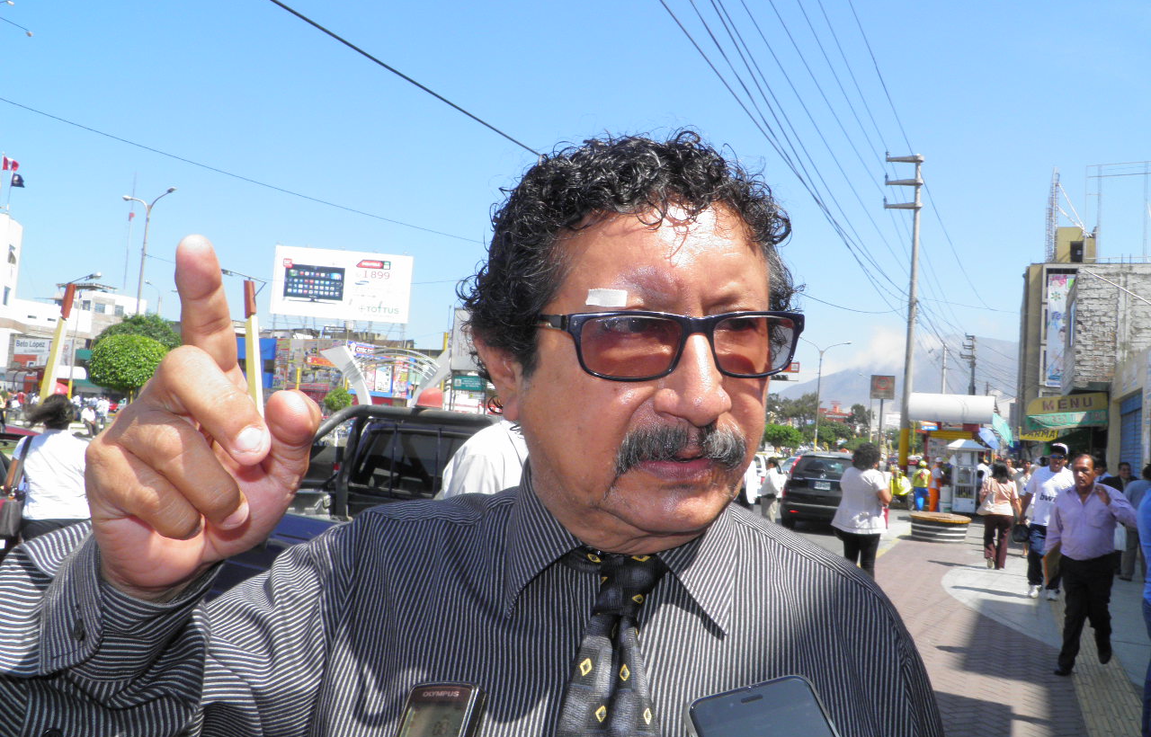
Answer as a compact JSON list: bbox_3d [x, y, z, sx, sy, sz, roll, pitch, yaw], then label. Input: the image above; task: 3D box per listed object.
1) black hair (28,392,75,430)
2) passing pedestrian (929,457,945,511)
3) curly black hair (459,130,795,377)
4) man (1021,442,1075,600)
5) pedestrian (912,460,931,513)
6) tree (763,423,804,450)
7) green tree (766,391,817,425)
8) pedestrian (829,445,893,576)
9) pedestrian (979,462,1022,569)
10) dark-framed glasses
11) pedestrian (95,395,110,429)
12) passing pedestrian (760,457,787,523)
[{"bbox_3d":[-2.803,0.229,5.000,0.250,0.200,0.200,6,-5,-17],"label":"black hair"},{"bbox_3d":[9.694,3.199,25.000,0.400,1.620,0.460,4,-4,-5],"label":"passing pedestrian"},{"bbox_3d":[0.032,-0.062,0.610,0.210,0.185,0.220,-1,4,-23],"label":"curly black hair"},{"bbox_3d":[5.354,1.737,10.550,0.620,1.770,0.500,2,-4,24],"label":"man"},{"bbox_3d":[9.383,3.249,25.200,0.480,1.620,0.420,2,-4,30],"label":"pedestrian"},{"bbox_3d":[10.819,4.562,49.872,2.600,3.251,2.600,3,-5,13],"label":"tree"},{"bbox_3d":[22.084,6.689,97.675,6.200,8.220,6.000,3,-5,13],"label":"green tree"},{"bbox_3d":[2.852,1.549,9.300,0.580,1.620,0.420,2,-4,23],"label":"pedestrian"},{"bbox_3d":[6.312,2.198,13.837,0.580,1.599,0.400,2,-5,25],"label":"pedestrian"},{"bbox_3d":[0.039,-0.014,0.578,0.146,0.045,0.143,-1,4,-23],"label":"dark-framed glasses"},{"bbox_3d":[-23.346,2.110,46.000,0.520,1.670,0.400,4,-4,0],"label":"pedestrian"},{"bbox_3d":[3.858,2.505,18.200,0.420,1.550,0.500,2,-4,31],"label":"passing pedestrian"}]

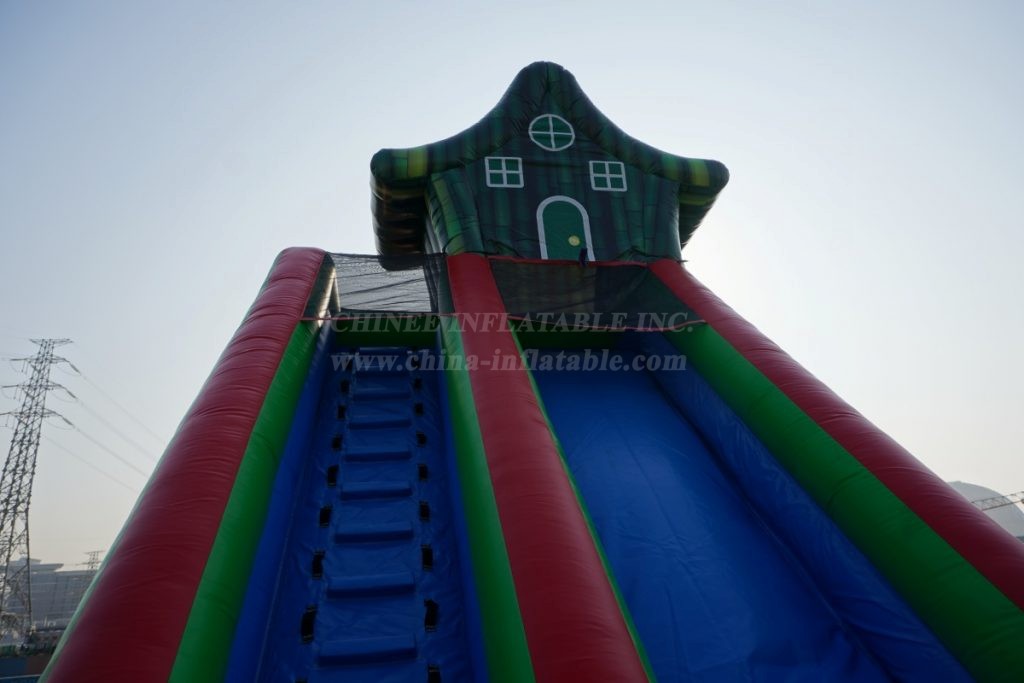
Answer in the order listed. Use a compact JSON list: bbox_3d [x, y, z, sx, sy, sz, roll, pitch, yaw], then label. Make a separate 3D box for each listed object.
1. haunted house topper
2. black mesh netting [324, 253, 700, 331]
[{"bbox_3d":[0.328,-1.631,8.184,3.860,2.530,2.000,0,-21,-9],"label":"haunted house topper"},{"bbox_3d":[-0.127,-0.501,6.334,3.248,1.334,1.160,-1,-22,-8],"label":"black mesh netting"}]

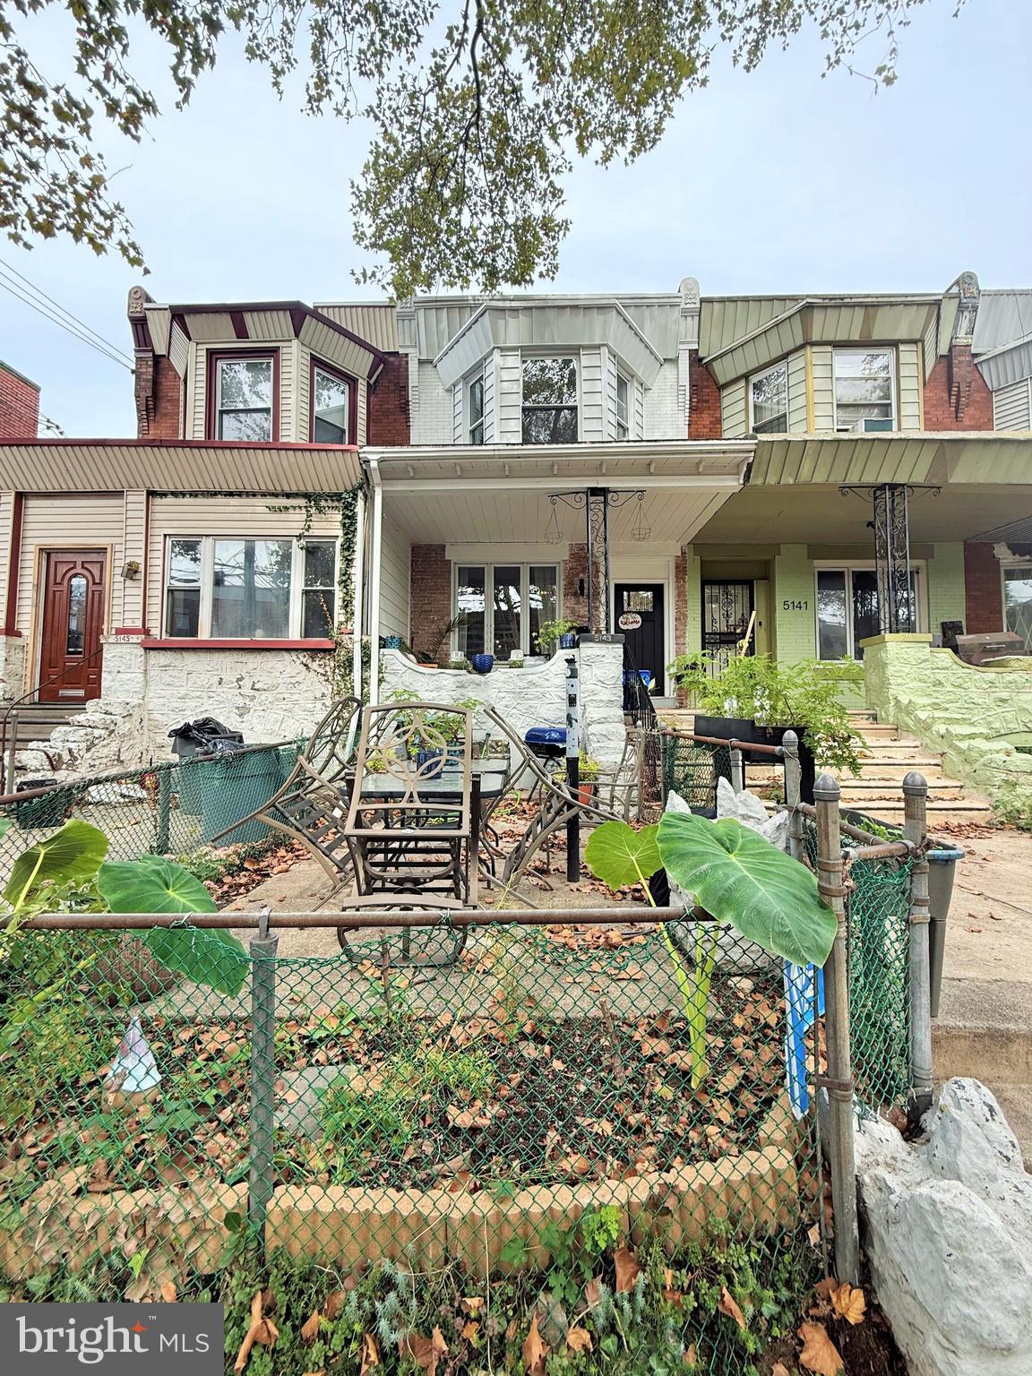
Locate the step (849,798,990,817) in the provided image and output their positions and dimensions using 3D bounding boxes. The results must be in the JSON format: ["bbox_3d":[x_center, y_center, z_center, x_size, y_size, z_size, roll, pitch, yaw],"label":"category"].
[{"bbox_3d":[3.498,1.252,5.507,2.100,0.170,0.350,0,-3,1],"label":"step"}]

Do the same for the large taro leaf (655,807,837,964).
[{"bbox_3d":[0.654,0.573,1.582,0.471,0.408,0.335,0,-3,1],"label":"large taro leaf"}]

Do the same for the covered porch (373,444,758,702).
[{"bbox_3d":[0.574,-1.319,8.618,5.030,3.400,2.900,0,-3,1],"label":"covered porch"}]

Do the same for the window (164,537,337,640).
[{"bbox_3d":[-3.700,-1.403,7.748,2.431,1.452,0.120,0,-3,1],"label":"window"}]

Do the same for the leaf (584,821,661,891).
[{"bbox_3d":[0.366,0.574,1.897,0.248,0.222,0.205,0,-3,1],"label":"leaf"}]

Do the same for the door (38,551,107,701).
[{"bbox_3d":[-6.147,-0.844,7.734,0.884,2.101,0.090,0,-3,1],"label":"door"}]

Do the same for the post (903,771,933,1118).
[{"bbox_3d":[1.314,0.834,1.817,0.077,1.117,0.077,1,-3,1],"label":"post"}]

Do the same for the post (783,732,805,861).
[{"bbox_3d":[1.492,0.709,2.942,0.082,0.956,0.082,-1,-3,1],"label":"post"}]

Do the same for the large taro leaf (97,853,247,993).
[{"bbox_3d":[-1.119,0.773,1.814,0.461,0.422,0.316,0,-3,1],"label":"large taro leaf"}]

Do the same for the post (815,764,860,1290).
[{"bbox_3d":[0.943,0.978,1.626,0.077,1.447,0.077,-1,-3,1],"label":"post"}]

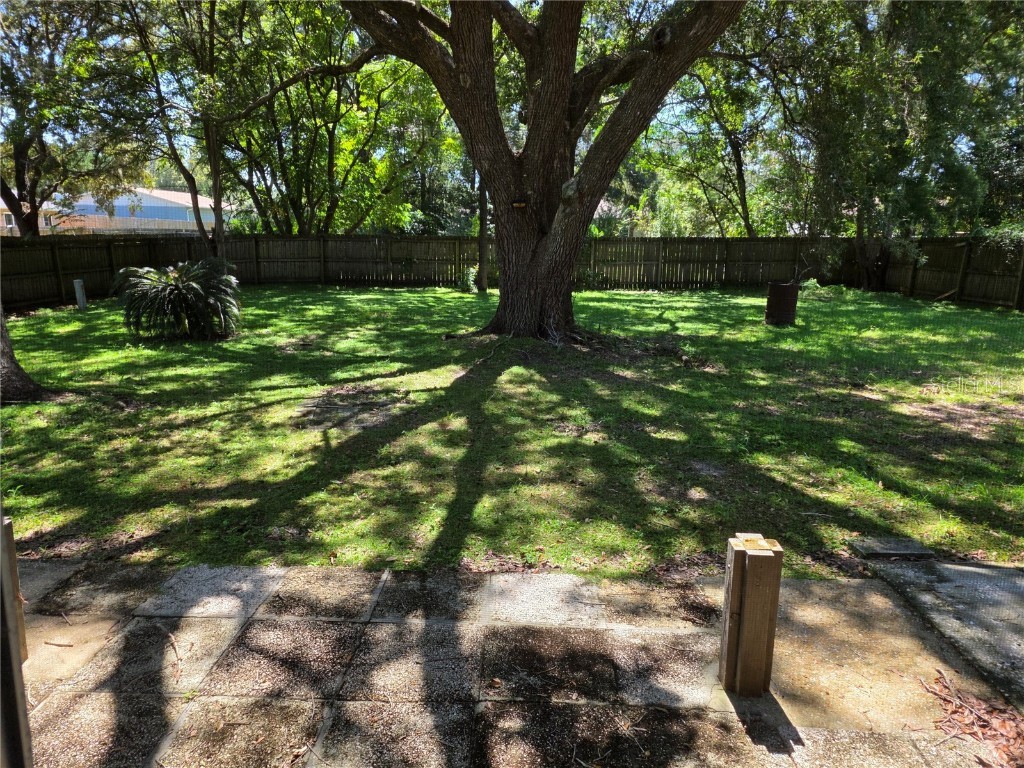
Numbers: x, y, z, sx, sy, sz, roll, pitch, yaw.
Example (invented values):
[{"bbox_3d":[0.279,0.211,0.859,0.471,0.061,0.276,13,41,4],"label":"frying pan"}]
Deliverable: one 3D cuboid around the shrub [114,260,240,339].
[{"bbox_3d":[-5.735,-1.462,11.700,1.970,1.240,1.950,-6,14,-25],"label":"shrub"}]

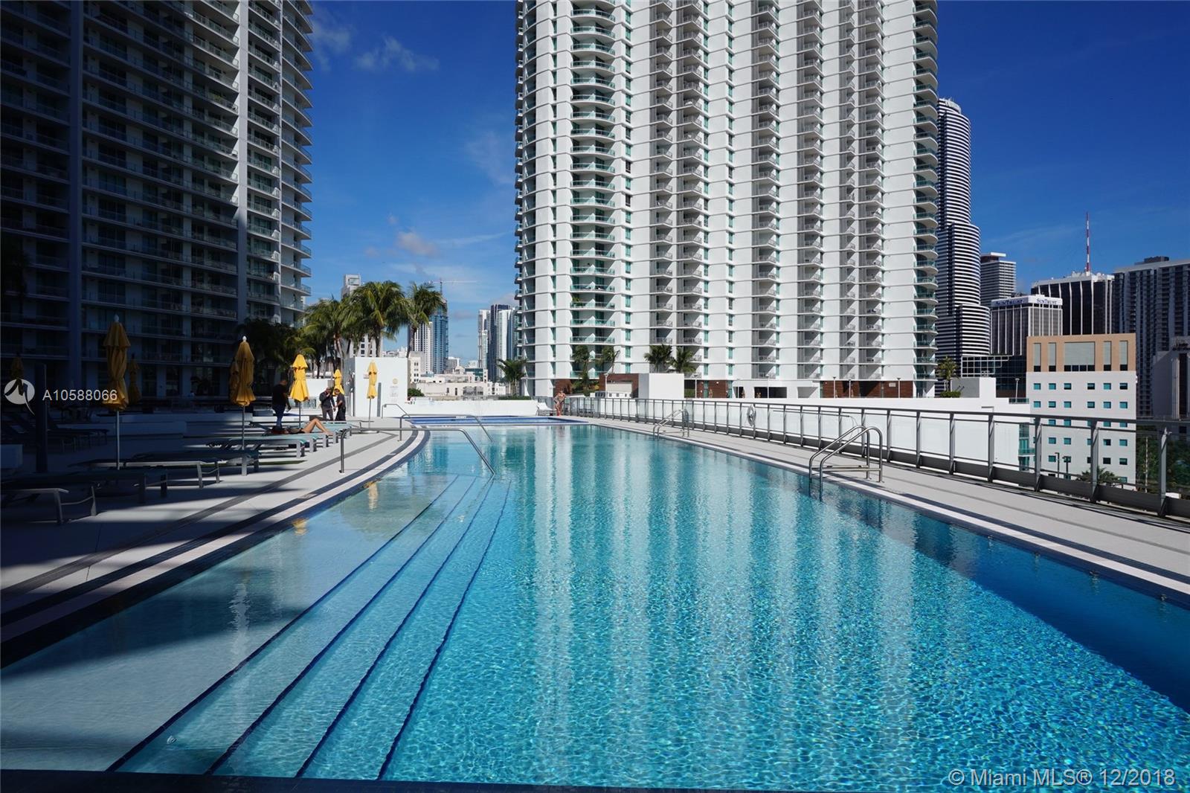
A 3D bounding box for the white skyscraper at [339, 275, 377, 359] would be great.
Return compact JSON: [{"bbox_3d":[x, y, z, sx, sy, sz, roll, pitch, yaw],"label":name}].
[{"bbox_3d":[-156.000,-27.000,537.000,23.000,104.000,26.000,0,0,-24],"label":"white skyscraper"}]

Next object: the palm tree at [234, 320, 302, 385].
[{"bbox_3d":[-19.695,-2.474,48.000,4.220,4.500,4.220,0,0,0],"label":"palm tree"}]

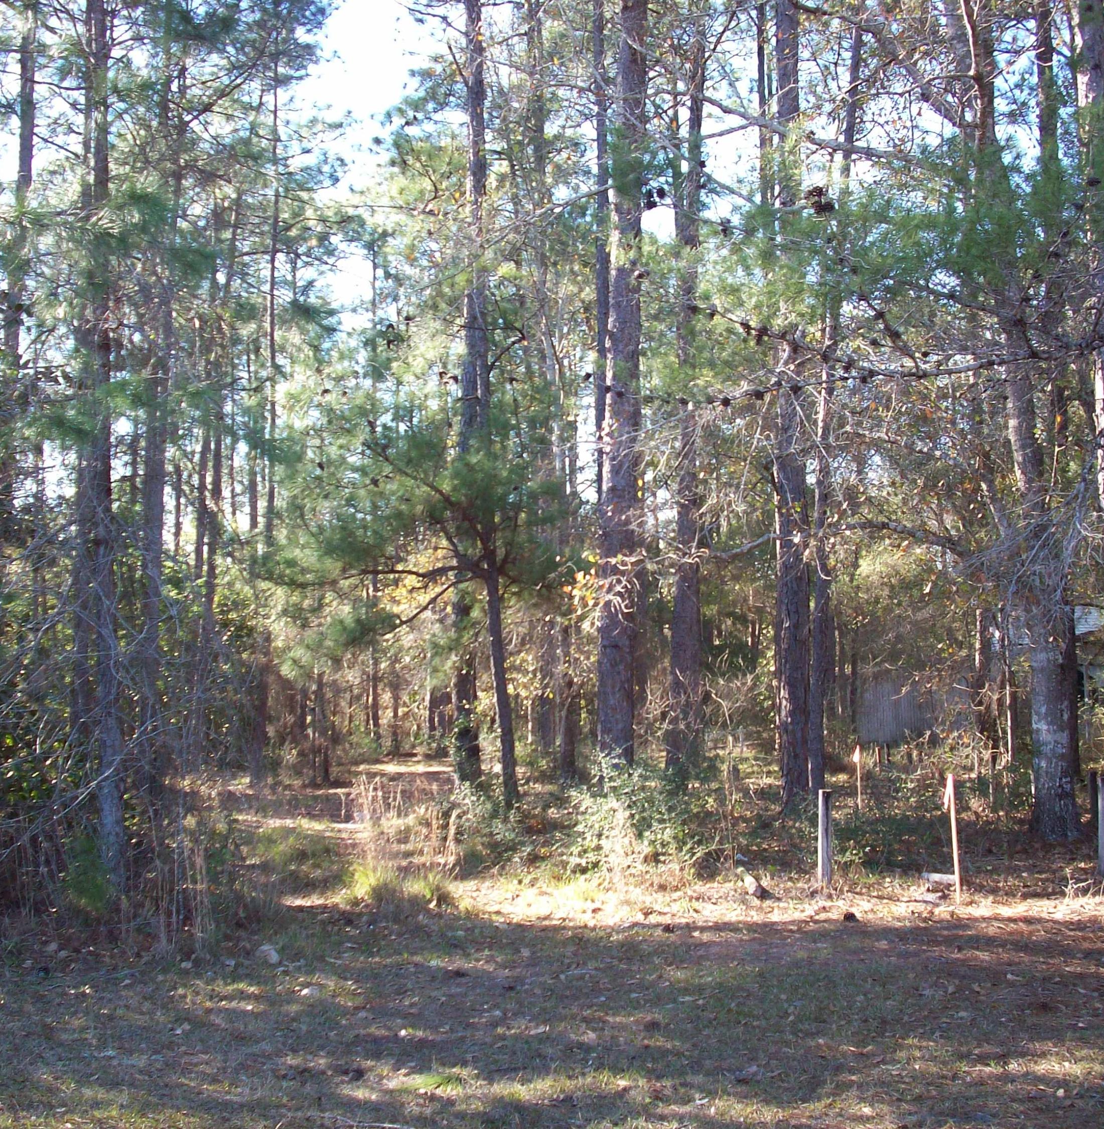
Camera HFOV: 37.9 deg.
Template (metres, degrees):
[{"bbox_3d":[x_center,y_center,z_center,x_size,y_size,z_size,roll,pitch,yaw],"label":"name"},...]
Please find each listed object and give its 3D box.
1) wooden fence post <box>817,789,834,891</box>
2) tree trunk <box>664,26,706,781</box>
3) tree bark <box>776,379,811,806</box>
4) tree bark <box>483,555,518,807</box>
[{"bbox_3d":[2.383,2.410,14.101,0.128,0.873,0.128,0,-5,0],"label":"wooden fence post"},{"bbox_3d":[2.184,-2.658,25.748,0.457,12.146,0.457,1,-5,0],"label":"tree trunk"},{"bbox_3d":[3.499,0.408,23.490,0.445,6.255,0.445,0,-5,0],"label":"tree bark"},{"bbox_3d":[-0.701,1.572,21.746,0.204,3.388,0.204,-5,-5,0],"label":"tree bark"}]

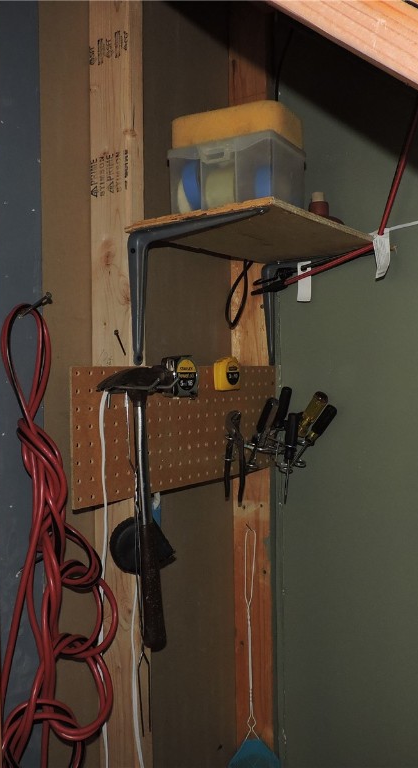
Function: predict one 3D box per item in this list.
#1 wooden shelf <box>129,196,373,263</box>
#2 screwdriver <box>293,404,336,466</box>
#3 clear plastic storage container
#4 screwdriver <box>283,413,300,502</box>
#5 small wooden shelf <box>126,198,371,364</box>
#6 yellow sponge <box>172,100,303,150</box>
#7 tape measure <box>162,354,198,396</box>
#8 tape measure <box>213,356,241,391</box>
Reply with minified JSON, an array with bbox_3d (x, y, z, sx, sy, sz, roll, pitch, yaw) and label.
[{"bbox_3d":[0.104,-0.240,1.177,0.259,0.011,0.430,0,1,36],"label":"wooden shelf"},{"bbox_3d":[0.190,0.095,1.280,0.026,0.136,0.026,42,24,28],"label":"screwdriver"},{"bbox_3d":[0.046,-0.306,1.133,0.179,0.122,0.138,0,1,30],"label":"clear plastic storage container"},{"bbox_3d":[0.143,0.132,1.254,0.024,0.163,0.024,9,6,35],"label":"screwdriver"},{"bbox_3d":[0.105,-0.140,1.178,0.259,0.212,0.430,0,1,36],"label":"small wooden shelf"},{"bbox_3d":[0.046,-0.393,1.131,0.172,0.051,0.134,0,1,30],"label":"yellow sponge"},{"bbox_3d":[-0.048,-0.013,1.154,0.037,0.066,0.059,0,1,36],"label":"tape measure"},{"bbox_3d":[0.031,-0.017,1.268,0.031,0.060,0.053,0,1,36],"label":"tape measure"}]

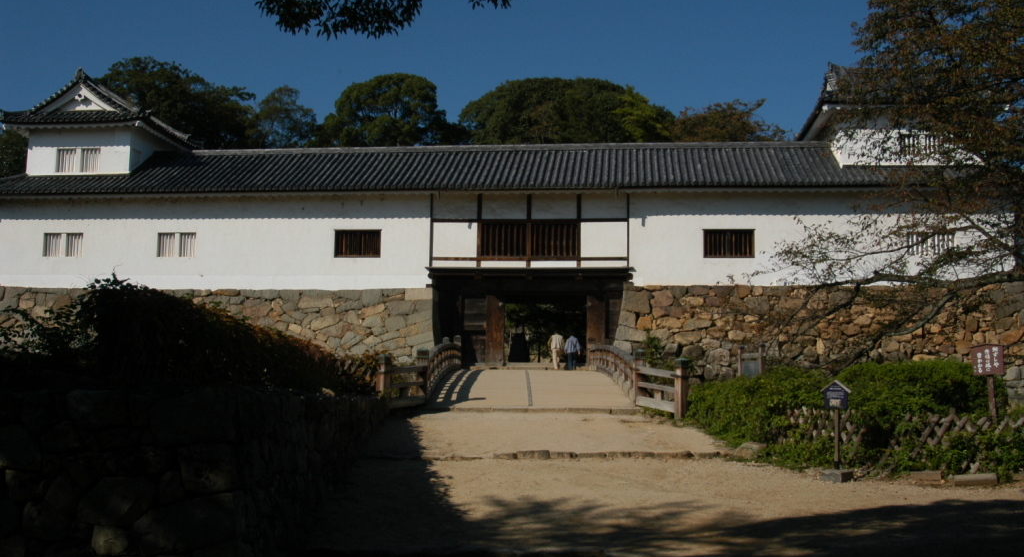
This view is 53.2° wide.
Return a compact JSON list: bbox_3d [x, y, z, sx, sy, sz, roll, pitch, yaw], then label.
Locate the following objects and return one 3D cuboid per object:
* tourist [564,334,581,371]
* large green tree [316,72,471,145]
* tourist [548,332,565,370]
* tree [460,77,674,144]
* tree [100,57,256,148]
[{"bbox_3d":[2.538,3.104,42.916,0.600,1.550,0.420,1,-6,3],"label":"tourist"},{"bbox_3d":[-9.661,-8.013,81.273,11.500,16.500,11.000,1,-6,0],"label":"large green tree"},{"bbox_3d":[1.867,3.062,42.919,0.620,1.620,0.420,1,-6,3],"label":"tourist"},{"bbox_3d":[4.306,-7.690,81.265,16.500,16.500,14.000,1,-6,0],"label":"tree"},{"bbox_3d":[-26.285,-8.882,79.322,13.000,16.500,12.000,1,-6,0],"label":"tree"}]

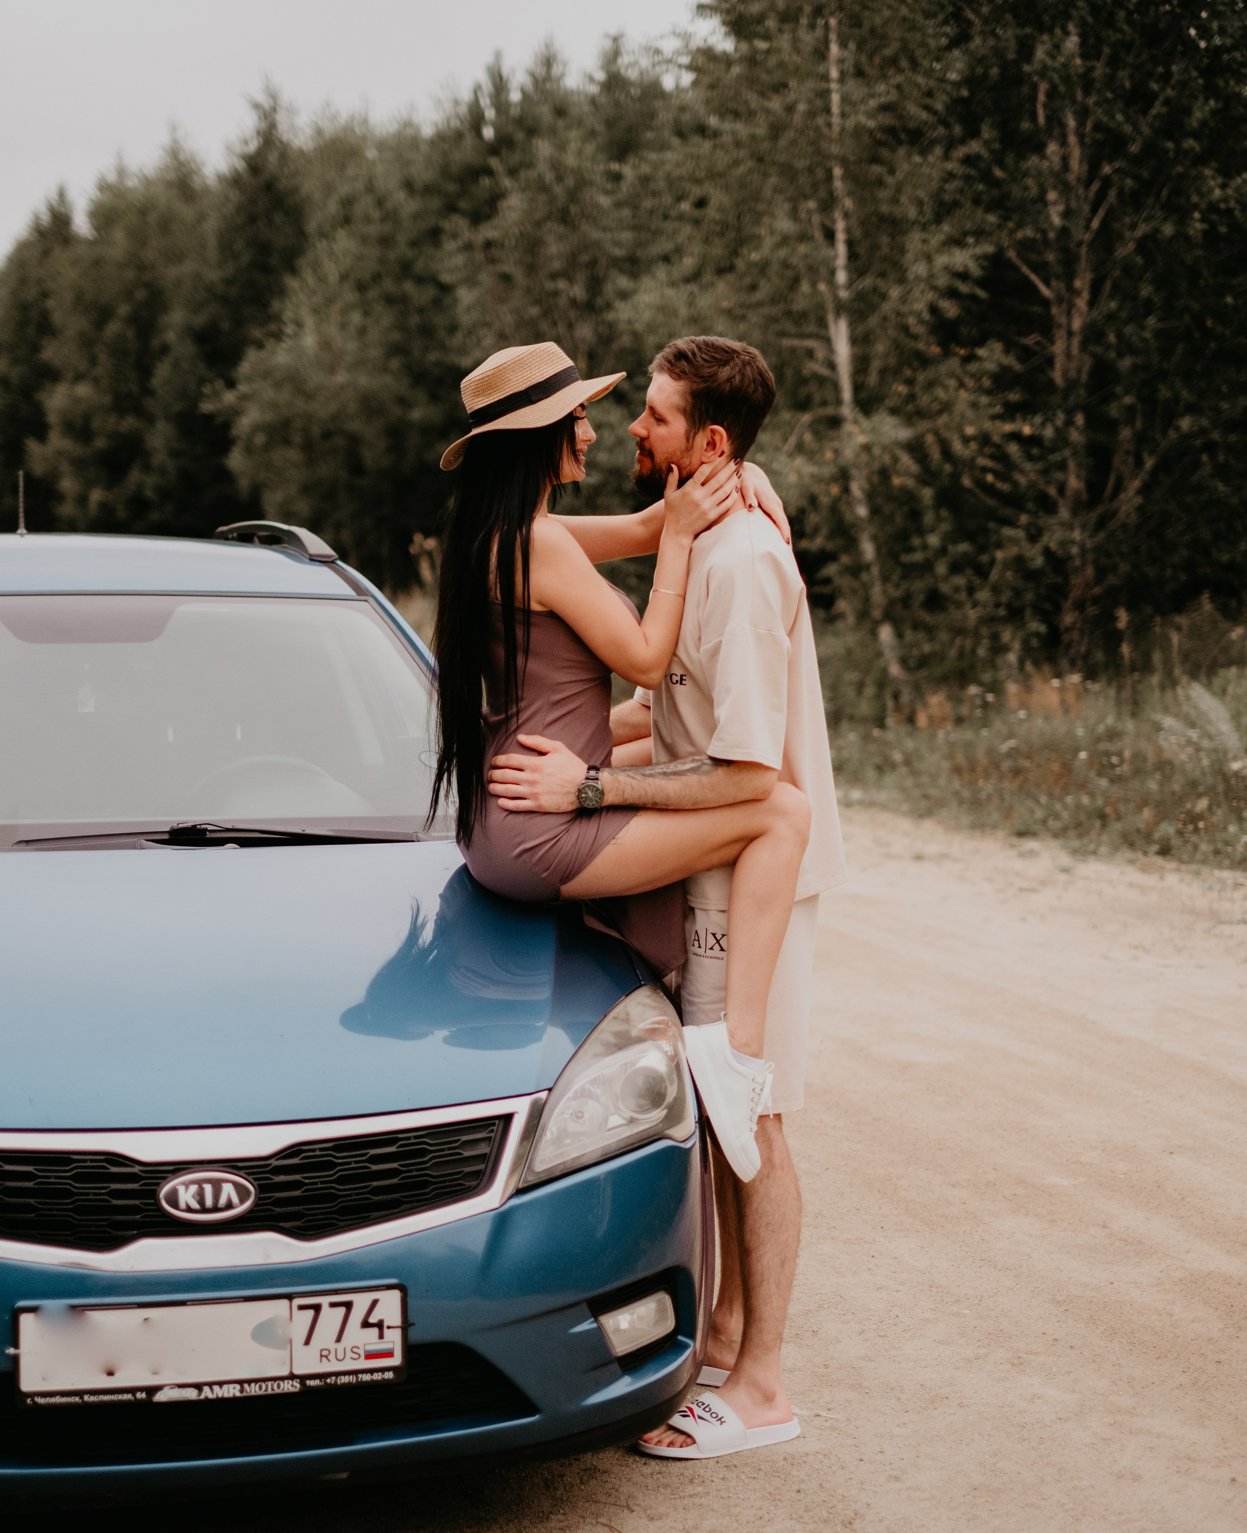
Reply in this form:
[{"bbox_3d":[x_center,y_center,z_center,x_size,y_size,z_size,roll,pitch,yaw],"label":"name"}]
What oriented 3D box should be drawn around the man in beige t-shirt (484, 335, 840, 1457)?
[{"bbox_3d":[0.055,0.190,4.520,0.600,1.790,0.540,-2,6,-20],"label":"man in beige t-shirt"}]

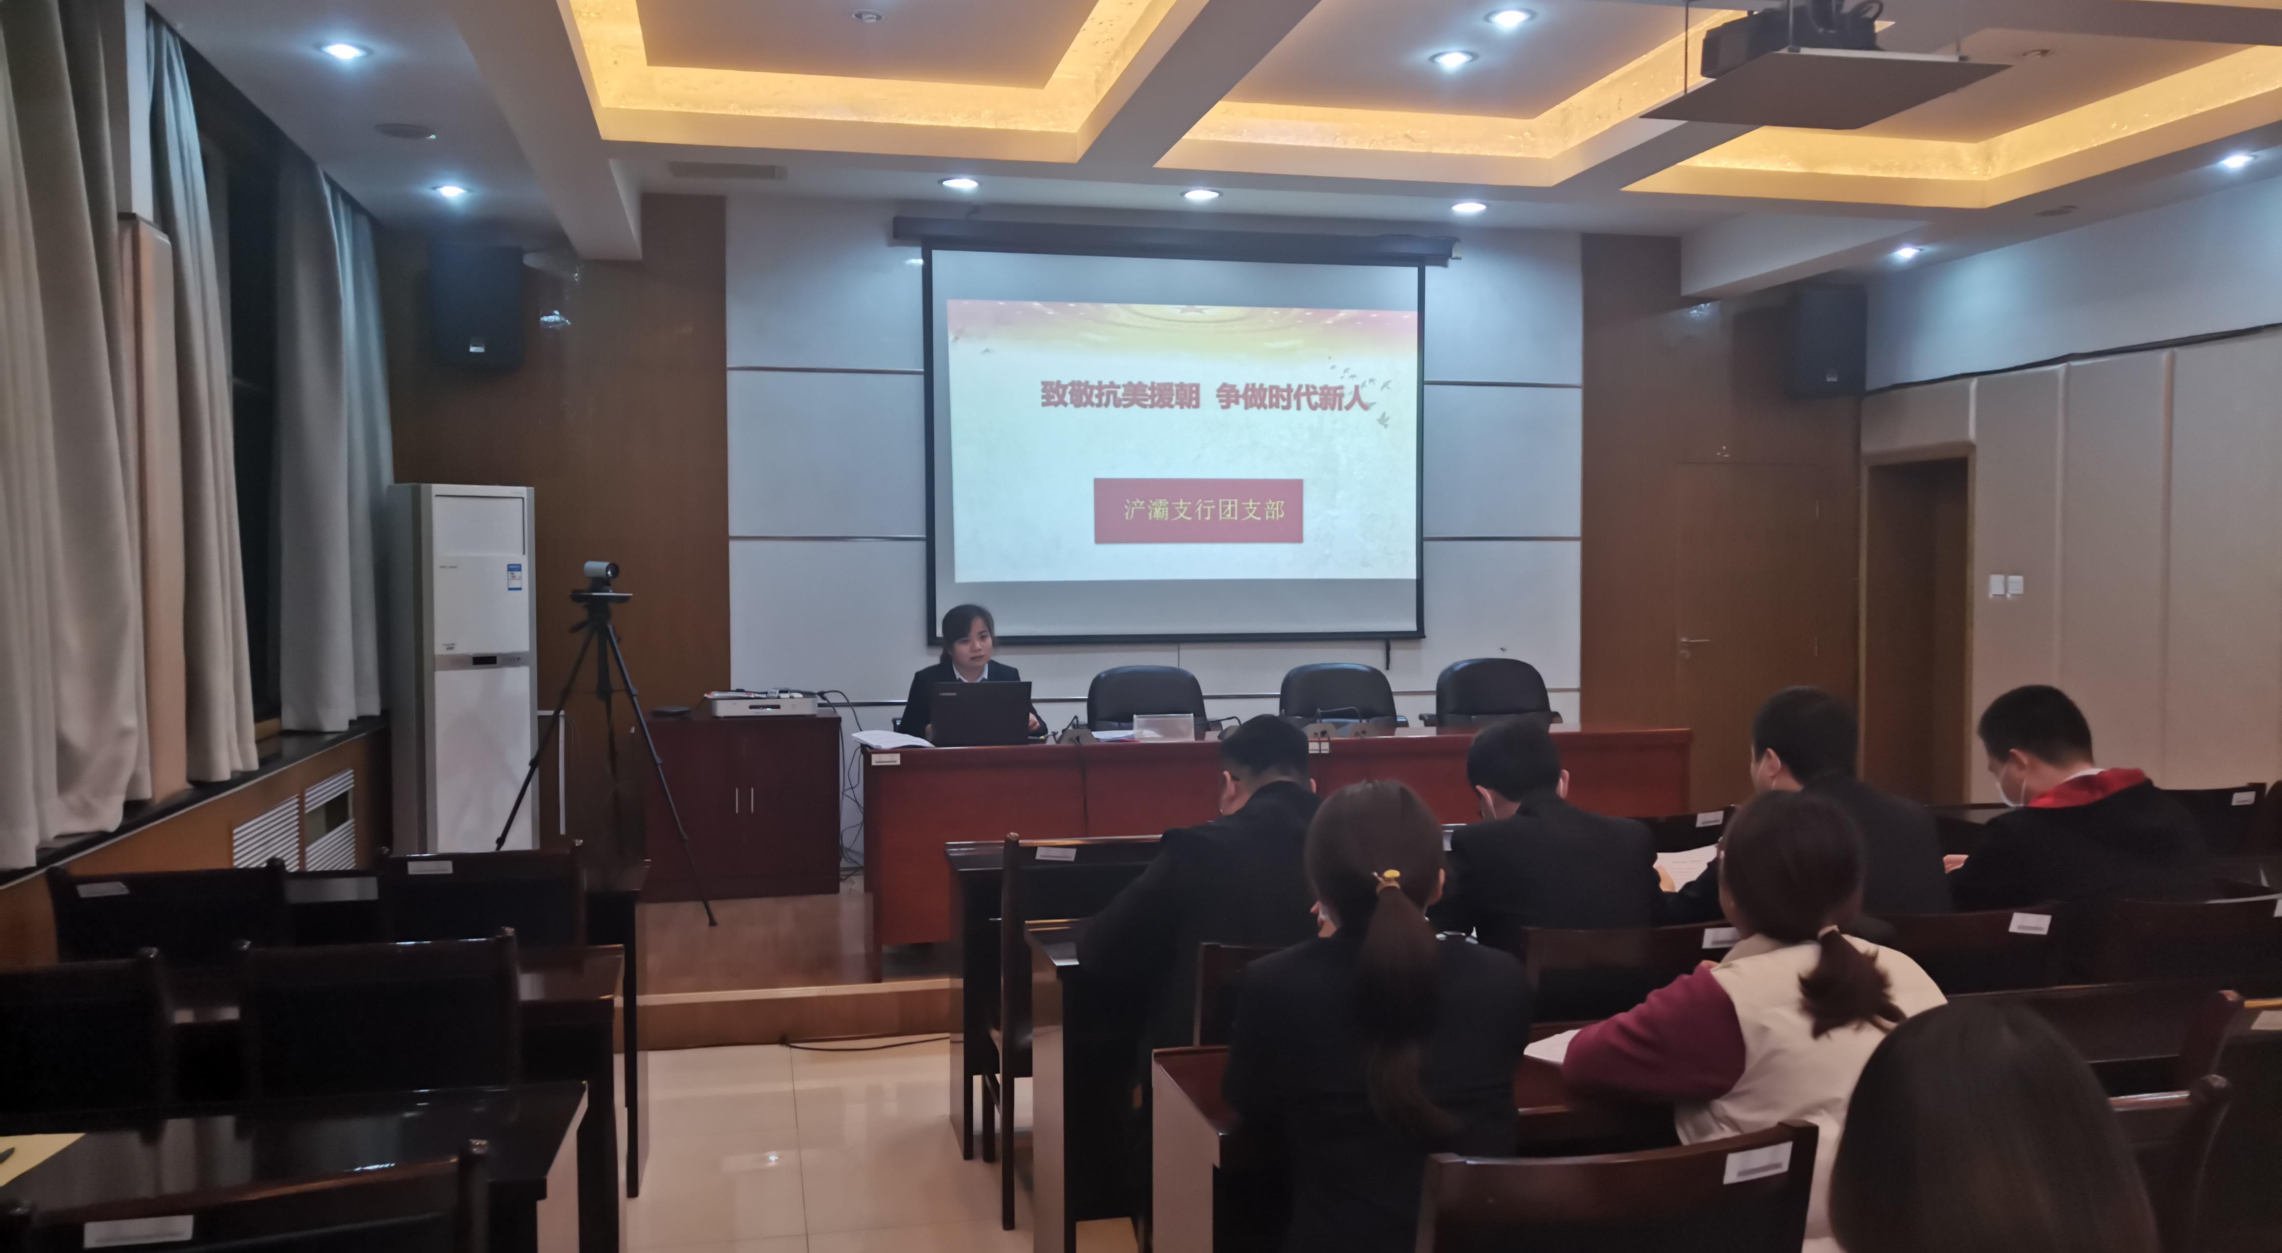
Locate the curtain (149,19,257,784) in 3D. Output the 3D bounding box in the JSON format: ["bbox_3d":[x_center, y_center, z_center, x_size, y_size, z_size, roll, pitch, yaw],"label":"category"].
[{"bbox_3d":[-2.729,-0.584,5.177,0.170,2.065,0.520,-1,2,-12],"label":"curtain"}]

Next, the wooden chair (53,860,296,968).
[{"bbox_3d":[-2.119,0.960,4.034,0.450,0.920,0.540,-1,2,-12],"label":"wooden chair"}]

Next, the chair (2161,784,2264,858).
[{"bbox_3d":[2.849,0.895,5.087,0.440,0.930,0.560,-1,2,-12],"label":"chair"}]

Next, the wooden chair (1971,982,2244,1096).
[{"bbox_3d":[1.284,0.967,2.718,0.450,0.910,0.550,0,2,-12],"label":"wooden chair"}]

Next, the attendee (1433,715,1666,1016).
[{"bbox_3d":[0.728,0.790,3.487,0.490,1.257,0.700,-1,2,-12],"label":"attendee"}]

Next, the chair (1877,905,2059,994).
[{"bbox_3d":[1.391,0.955,3.448,0.450,0.920,0.540,-1,2,-12],"label":"chair"}]

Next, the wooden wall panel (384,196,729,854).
[{"bbox_3d":[-2.477,-0.374,7.586,1.395,2.953,0.060,-1,2,-12],"label":"wooden wall panel"}]

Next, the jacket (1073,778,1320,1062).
[{"bbox_3d":[0.172,0.604,3.261,0.570,0.665,0.510,-1,2,-12],"label":"jacket"}]

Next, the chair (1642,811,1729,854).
[{"bbox_3d":[1.237,0.919,4.745,0.450,0.920,0.540,-1,2,-12],"label":"chair"}]

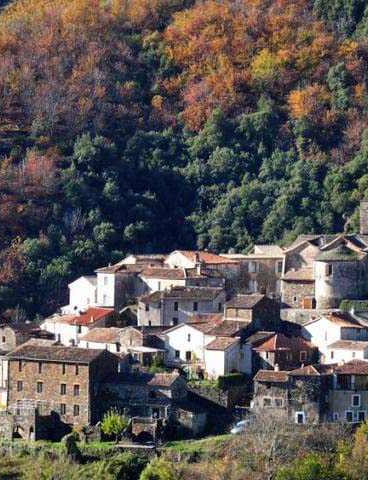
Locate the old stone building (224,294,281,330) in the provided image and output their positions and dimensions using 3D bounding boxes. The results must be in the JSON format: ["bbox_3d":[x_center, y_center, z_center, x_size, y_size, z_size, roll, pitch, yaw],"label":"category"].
[{"bbox_3d":[11.250,12.110,455.000,5.800,6.000,7.100,2,3,40],"label":"old stone building"}]

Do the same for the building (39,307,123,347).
[{"bbox_3d":[-19.350,16.540,526.000,12.400,6.900,9.200,2,3,39],"label":"building"}]

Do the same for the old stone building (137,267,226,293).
[{"bbox_3d":[-0.320,6.830,464.000,13.000,4.600,6.200,1,2,20],"label":"old stone building"}]

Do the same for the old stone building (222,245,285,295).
[{"bbox_3d":[11.800,5.330,473.000,10.200,8.500,7.500,0,2,6],"label":"old stone building"}]

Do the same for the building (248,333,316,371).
[{"bbox_3d":[15.820,18.020,443.000,8.400,5.700,5.300,-2,3,-40],"label":"building"}]

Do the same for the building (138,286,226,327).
[{"bbox_3d":[-0.150,11.050,456.000,12.800,6.600,7.000,1,2,22],"label":"building"}]

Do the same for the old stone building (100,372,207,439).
[{"bbox_3d":[-5.480,29.740,500.000,14.500,10.600,11.000,1,3,30],"label":"old stone building"}]

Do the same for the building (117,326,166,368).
[{"bbox_3d":[-6.810,17.220,445.000,5.100,6.100,5.900,2,3,35],"label":"building"}]

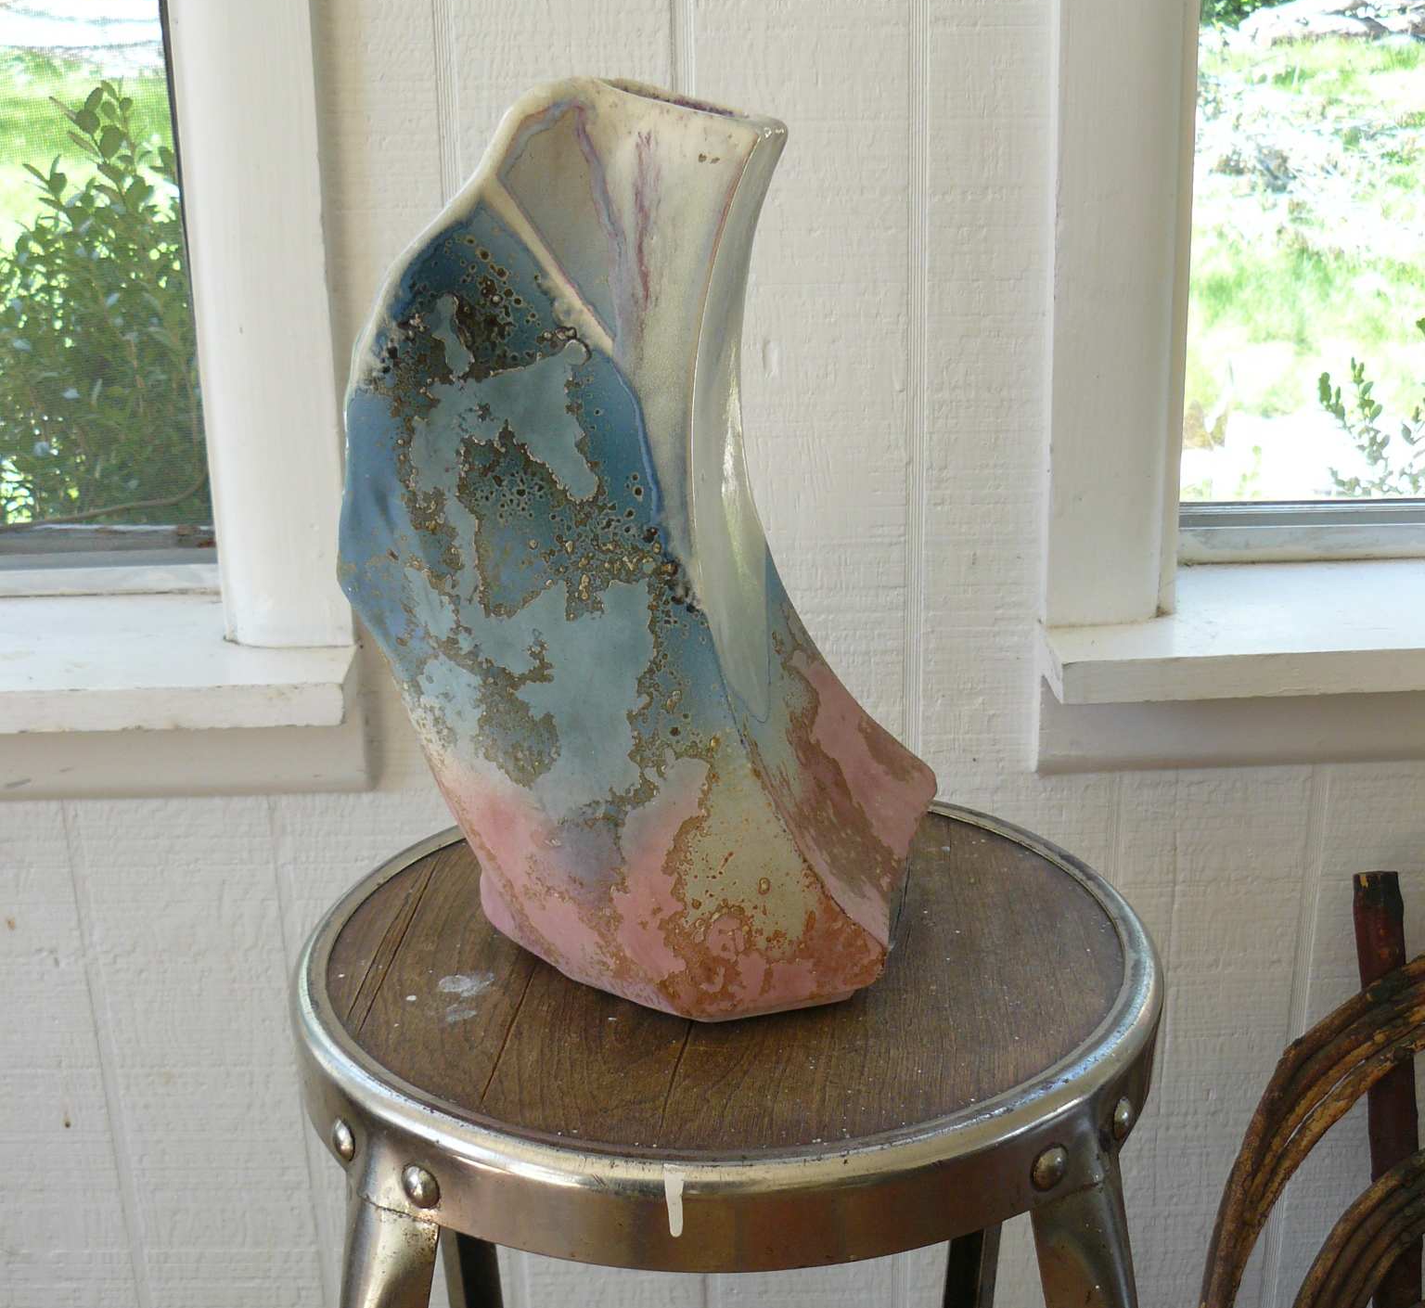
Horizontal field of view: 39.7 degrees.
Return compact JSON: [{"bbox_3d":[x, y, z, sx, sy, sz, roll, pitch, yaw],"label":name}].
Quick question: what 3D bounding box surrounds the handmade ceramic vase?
[{"bbox_3d":[-0.028,-0.048,0.733,0.203,0.318,0.153,5,19,19],"label":"handmade ceramic vase"}]

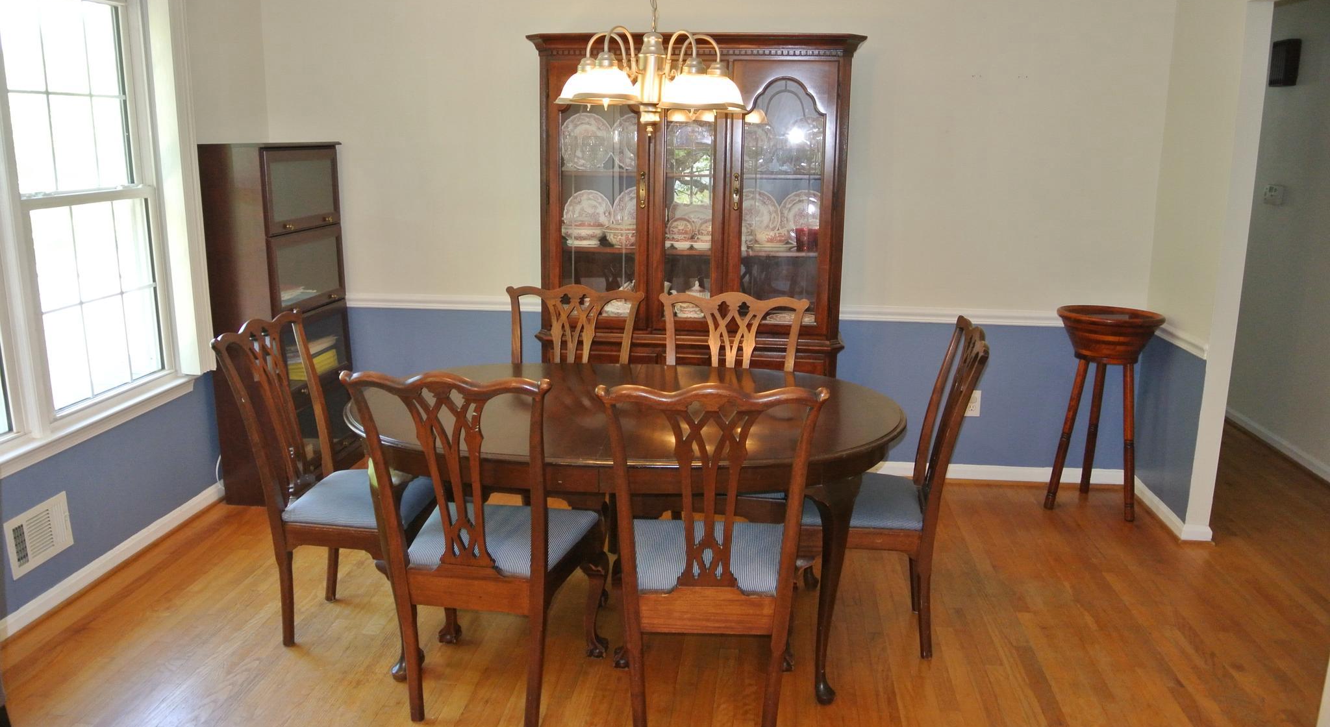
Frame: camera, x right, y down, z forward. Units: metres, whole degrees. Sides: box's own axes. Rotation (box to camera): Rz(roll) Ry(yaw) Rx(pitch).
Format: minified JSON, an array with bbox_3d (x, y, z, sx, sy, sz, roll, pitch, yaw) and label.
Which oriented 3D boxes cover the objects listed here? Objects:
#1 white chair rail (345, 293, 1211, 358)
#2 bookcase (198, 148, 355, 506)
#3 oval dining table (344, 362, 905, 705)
[{"bbox_3d":[0.104,-0.172,4.220,4.012,0.065,0.638,2,13,6],"label":"white chair rail"},{"bbox_3d":[-1.669,-0.203,4.364,0.310,1.505,0.710,2,13,6],"label":"bookcase"},{"bbox_3d":[-0.124,0.489,3.086,1.650,0.758,1.060,1,13,3],"label":"oval dining table"}]

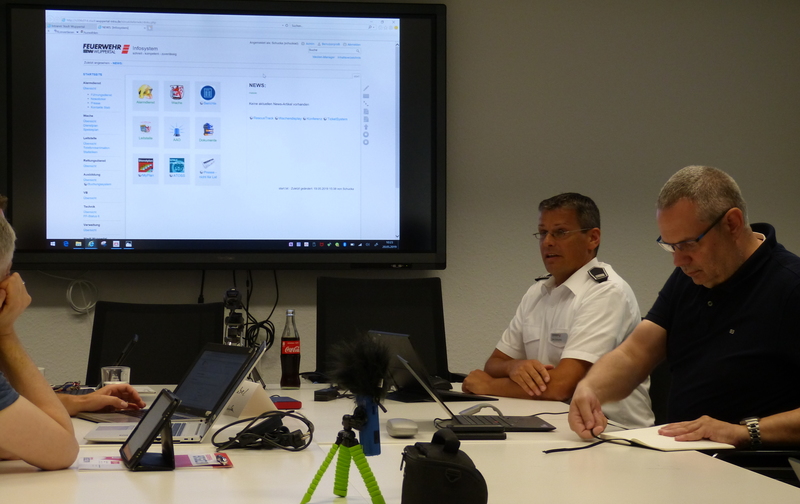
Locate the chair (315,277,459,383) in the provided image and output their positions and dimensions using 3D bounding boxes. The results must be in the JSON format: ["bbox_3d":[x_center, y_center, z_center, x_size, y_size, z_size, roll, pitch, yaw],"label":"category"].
[{"bbox_3d":[-0.055,0.617,6.200,0.600,1.050,0.600,0,0,-6],"label":"chair"}]

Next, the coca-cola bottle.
[{"bbox_3d":[-0.331,0.296,5.460,0.060,0.240,0.060,0,0,0],"label":"coca-cola bottle"}]

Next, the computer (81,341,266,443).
[{"bbox_3d":[-0.500,0.313,4.090,0.390,0.206,0.360,0,0,-4],"label":"computer"}]

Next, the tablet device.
[{"bbox_3d":[-0.493,0.350,3.575,0.107,0.135,0.260,0,0,-13],"label":"tablet device"}]

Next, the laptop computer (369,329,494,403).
[{"bbox_3d":[0.092,0.322,5.165,0.272,0.184,0.300,0,0,-23],"label":"laptop computer"}]

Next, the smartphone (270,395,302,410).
[{"bbox_3d":[-0.306,0.406,4.810,0.076,0.017,0.148,0,0,-15],"label":"smartphone"}]

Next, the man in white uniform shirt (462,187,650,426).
[{"bbox_3d":[0.435,0.489,5.080,0.720,1.310,0.560,0,0,-35],"label":"man in white uniform shirt"}]

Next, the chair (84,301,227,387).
[{"bbox_3d":[-0.835,0.657,6.200,0.600,0.970,0.600,0,0,-6],"label":"chair"}]

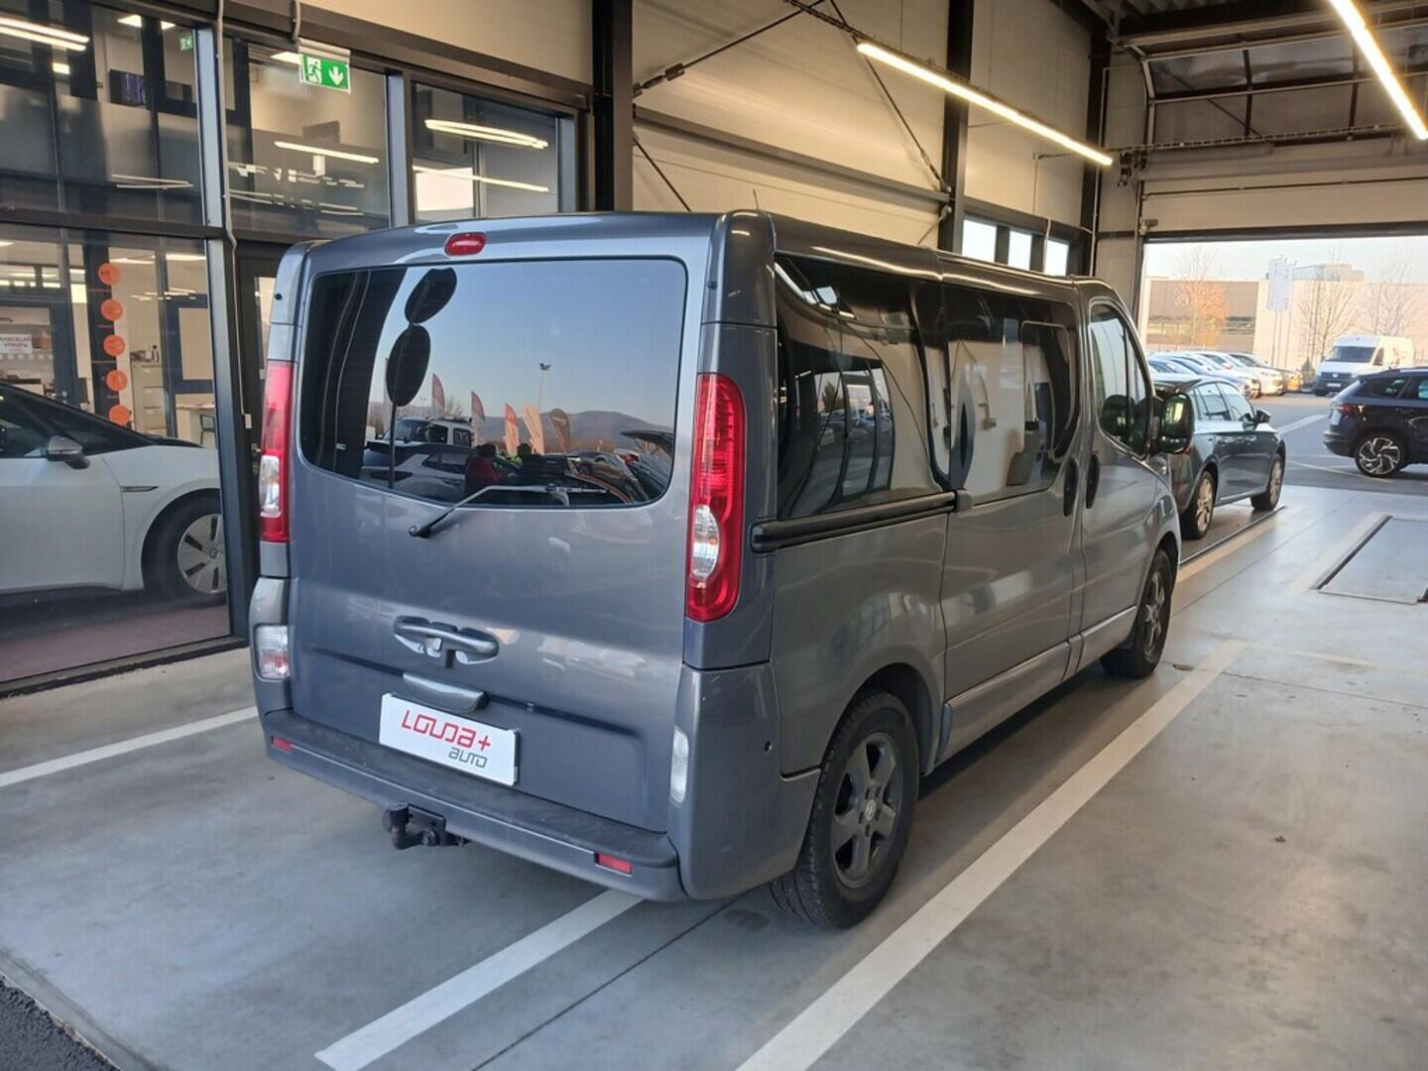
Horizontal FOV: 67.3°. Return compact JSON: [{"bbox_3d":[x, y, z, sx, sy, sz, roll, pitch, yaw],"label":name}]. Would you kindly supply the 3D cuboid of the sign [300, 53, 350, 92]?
[{"bbox_3d":[-2.123,-2.534,5.866,0.035,0.150,0.290,9,12,37],"label":"sign"}]

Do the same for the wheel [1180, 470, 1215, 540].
[{"bbox_3d":[4.394,-0.293,9.847,0.210,0.636,0.636,10,13,38],"label":"wheel"}]

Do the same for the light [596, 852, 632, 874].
[{"bbox_3d":[-0.238,0.787,2.575,0.105,0.030,0.020,7,11,30],"label":"light"}]

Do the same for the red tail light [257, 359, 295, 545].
[{"bbox_3d":[-1.338,-0.262,3.365,0.135,0.575,0.120,8,8,34],"label":"red tail light"}]

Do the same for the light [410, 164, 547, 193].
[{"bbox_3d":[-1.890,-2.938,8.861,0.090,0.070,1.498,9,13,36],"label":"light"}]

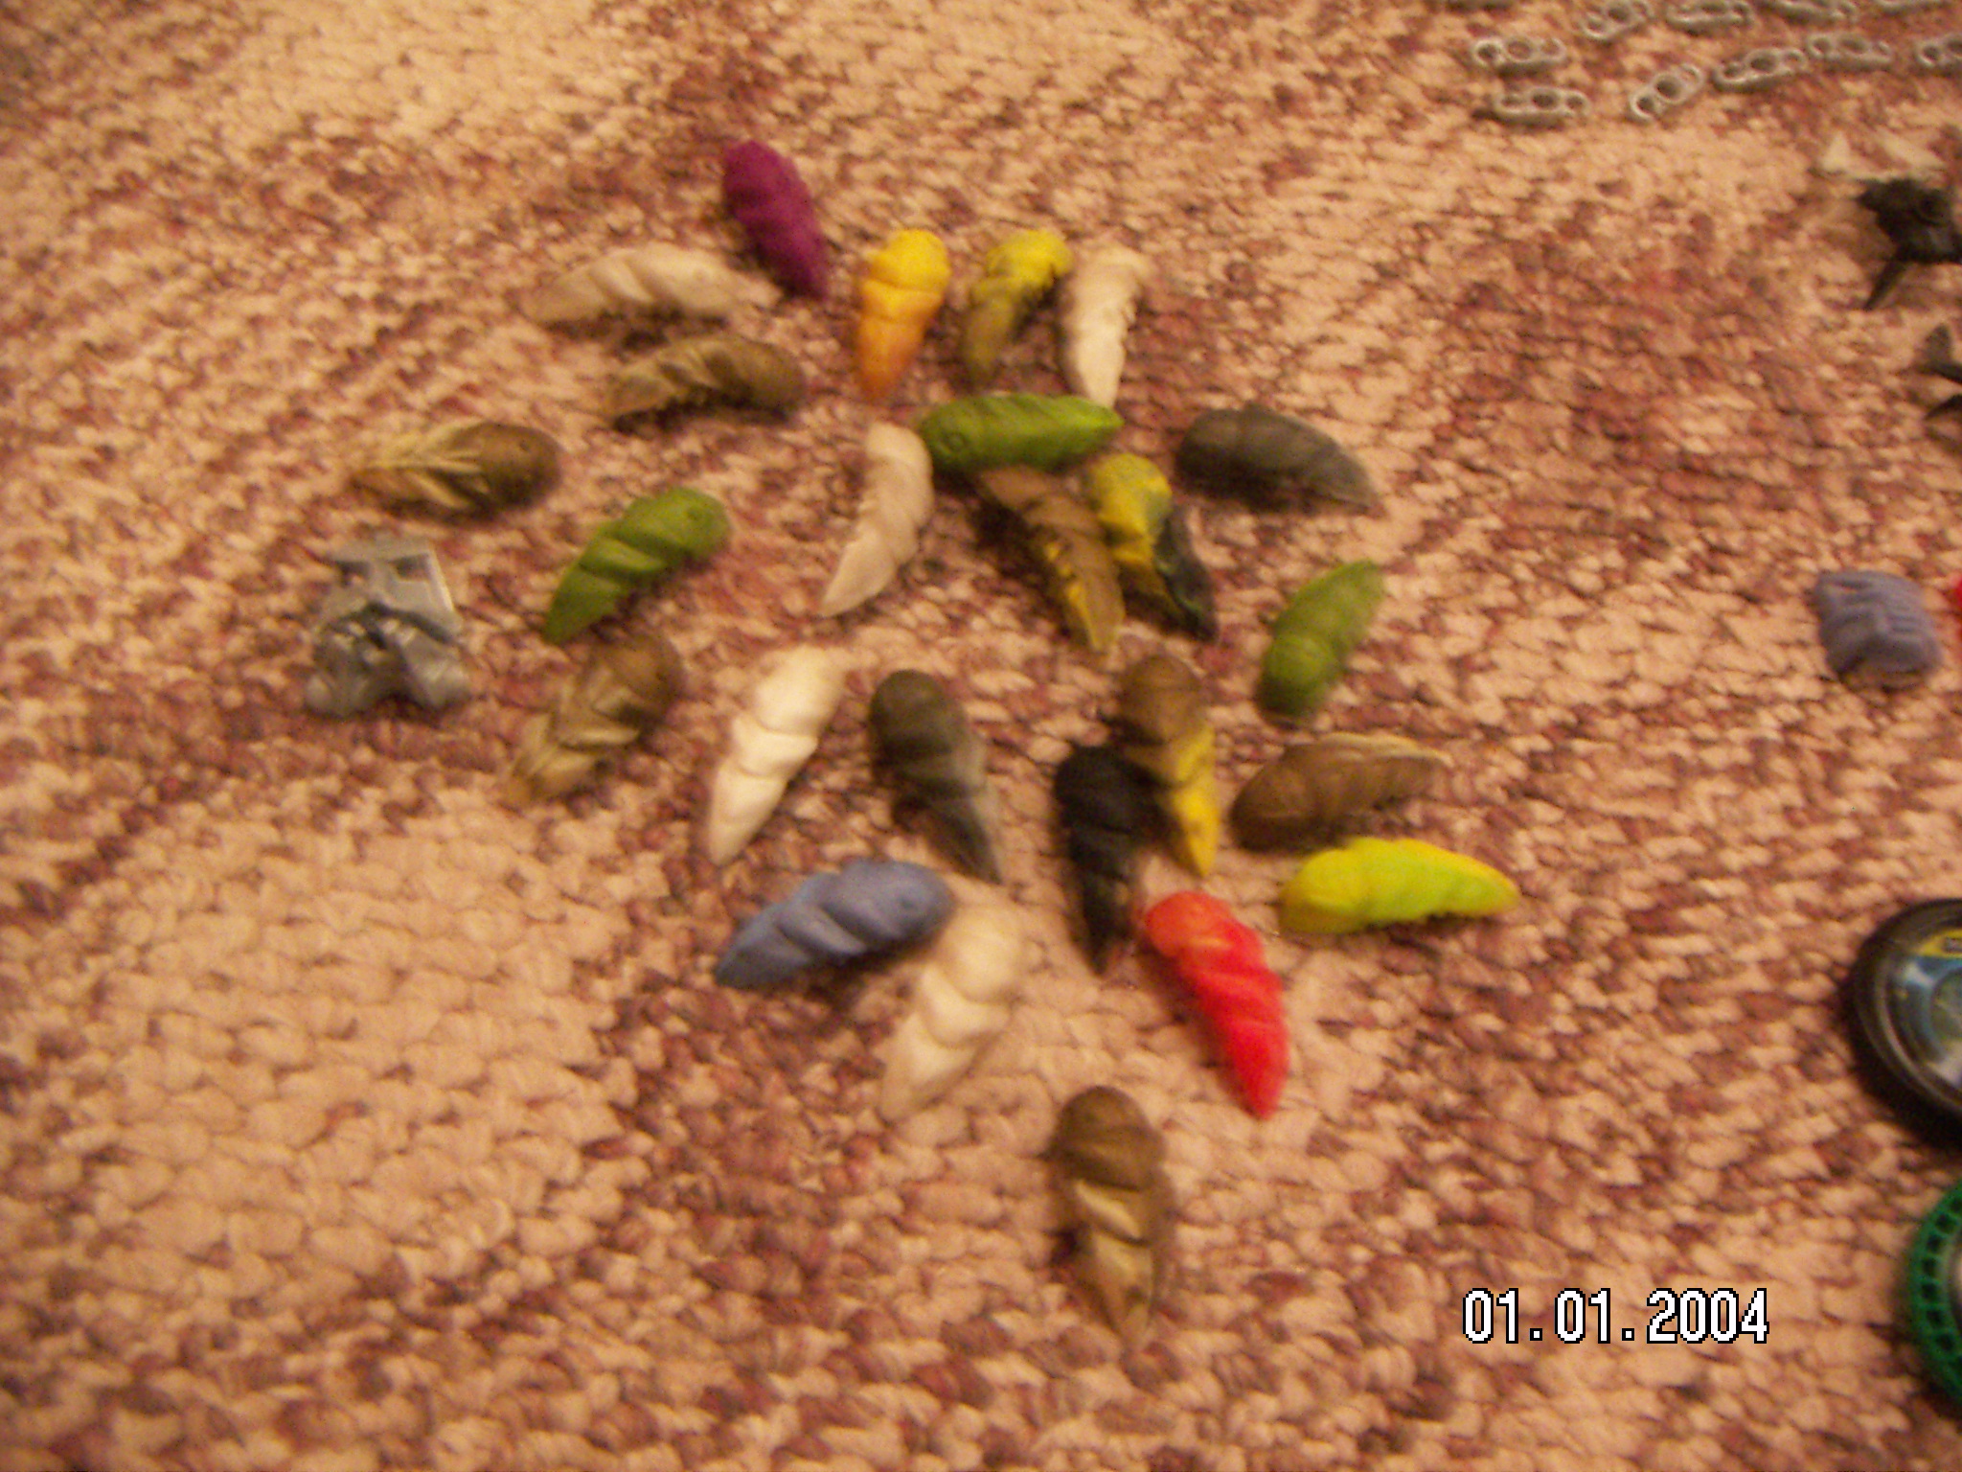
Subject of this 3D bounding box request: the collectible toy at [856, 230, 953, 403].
[{"bbox_3d":[-0.018,-0.093,0.454,0.019,0.016,0.047,14,63,3],"label":"collectible toy"}]

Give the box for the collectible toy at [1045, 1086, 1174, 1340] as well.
[{"bbox_3d":[0.024,0.085,0.364,0.018,0.015,0.045,-6,60,-4],"label":"collectible toy"}]

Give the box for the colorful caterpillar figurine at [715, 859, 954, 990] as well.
[{"bbox_3d":[-0.029,0.035,0.392,0.046,0.015,0.017,-19,62,-11],"label":"colorful caterpillar figurine"}]

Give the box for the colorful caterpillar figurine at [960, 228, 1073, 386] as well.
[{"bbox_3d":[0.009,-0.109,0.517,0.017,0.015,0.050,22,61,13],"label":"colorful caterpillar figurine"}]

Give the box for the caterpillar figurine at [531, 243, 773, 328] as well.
[{"bbox_3d":[-0.087,-0.114,0.520,0.055,0.015,0.017,-5,58,-3],"label":"caterpillar figurine"}]

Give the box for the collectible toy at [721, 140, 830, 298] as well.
[{"bbox_3d":[-0.046,-0.117,0.464,0.018,0.016,0.048,-21,67,-14],"label":"collectible toy"}]

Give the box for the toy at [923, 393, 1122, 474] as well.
[{"bbox_3d":[0.009,-0.066,0.442,0.045,0.016,0.018,-6,64,-7],"label":"toy"}]

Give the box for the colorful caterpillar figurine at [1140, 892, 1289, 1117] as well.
[{"bbox_3d":[0.044,0.051,0.385,0.019,0.016,0.046,-19,66,-13],"label":"colorful caterpillar figurine"}]

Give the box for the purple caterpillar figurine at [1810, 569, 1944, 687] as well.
[{"bbox_3d":[0.191,-0.023,0.434,0.026,0.012,0.026,0,63,-4],"label":"purple caterpillar figurine"}]

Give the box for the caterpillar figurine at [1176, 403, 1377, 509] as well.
[{"bbox_3d":[0.071,-0.067,0.491,0.050,0.015,0.017,13,59,8],"label":"caterpillar figurine"}]

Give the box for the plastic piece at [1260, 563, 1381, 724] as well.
[{"bbox_3d":[0.080,-0.024,0.464,0.017,0.015,0.051,27,62,16],"label":"plastic piece"}]

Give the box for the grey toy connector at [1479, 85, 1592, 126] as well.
[{"bbox_3d":[0.139,-0.157,0.511,0.024,0.004,0.008,2,60,1],"label":"grey toy connector"}]

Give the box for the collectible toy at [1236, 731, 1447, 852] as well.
[{"bbox_3d":[0.078,0.012,0.442,0.052,0.015,0.017,-21,60,-12],"label":"collectible toy"}]

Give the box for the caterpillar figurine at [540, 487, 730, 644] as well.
[{"bbox_3d":[-0.074,-0.037,0.433,0.046,0.015,0.017,-35,66,-19],"label":"caterpillar figurine"}]

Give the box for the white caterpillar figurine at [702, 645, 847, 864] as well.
[{"bbox_3d":[-0.046,0.003,0.447,0.017,0.015,0.054,22,60,13],"label":"white caterpillar figurine"}]

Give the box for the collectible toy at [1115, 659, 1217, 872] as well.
[{"bbox_3d":[0.044,0.005,0.446,0.017,0.015,0.052,-8,58,-5],"label":"collectible toy"}]

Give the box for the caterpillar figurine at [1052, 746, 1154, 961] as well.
[{"bbox_3d":[0.023,0.022,0.400,0.017,0.015,0.045,1,60,0],"label":"caterpillar figurine"}]

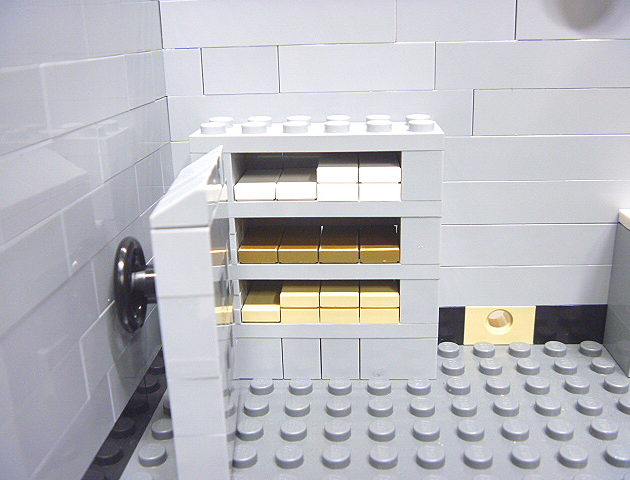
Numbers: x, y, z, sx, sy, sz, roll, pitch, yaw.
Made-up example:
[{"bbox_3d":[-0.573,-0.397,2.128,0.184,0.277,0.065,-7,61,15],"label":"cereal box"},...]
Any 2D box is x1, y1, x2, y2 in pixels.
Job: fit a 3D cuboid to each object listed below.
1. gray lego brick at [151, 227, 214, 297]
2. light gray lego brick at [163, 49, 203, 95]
[{"bbox_3d":[-0.018,0.001,0.095,0.008,0.010,0.016,-2,17,-1],"label":"gray lego brick"},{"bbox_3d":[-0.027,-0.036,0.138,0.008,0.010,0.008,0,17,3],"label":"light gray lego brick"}]

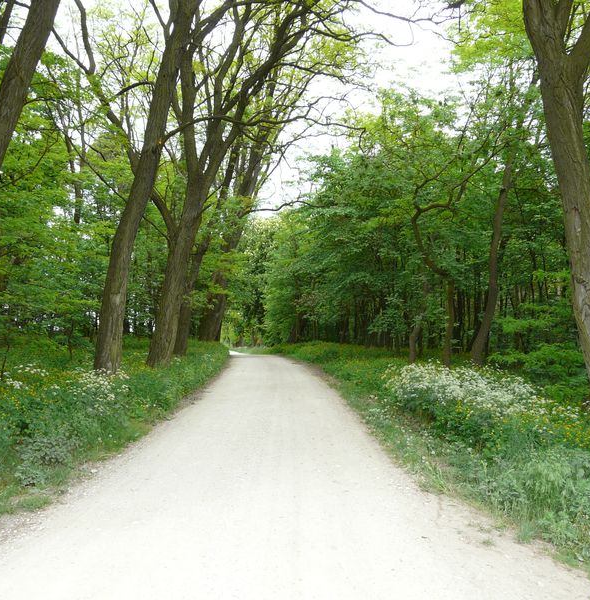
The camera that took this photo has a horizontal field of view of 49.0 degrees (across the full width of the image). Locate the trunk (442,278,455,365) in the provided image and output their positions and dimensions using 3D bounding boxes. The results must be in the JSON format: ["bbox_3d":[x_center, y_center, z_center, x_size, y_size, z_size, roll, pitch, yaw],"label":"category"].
[{"bbox_3d":[4.669,0.825,19.561,0.280,2.960,0.270,2,-3,14],"label":"trunk"}]

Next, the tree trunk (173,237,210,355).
[{"bbox_3d":[-3.976,-0.087,25.113,0.660,4.870,0.600,11,-3,-9],"label":"tree trunk"}]

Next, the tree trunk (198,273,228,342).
[{"bbox_3d":[-4.233,0.513,34.089,1.150,3.980,1.050,9,-3,-7],"label":"tree trunk"}]

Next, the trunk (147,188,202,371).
[{"bbox_3d":[-3.607,-0.629,19.636,0.880,5.670,0.820,11,-3,-11],"label":"trunk"}]

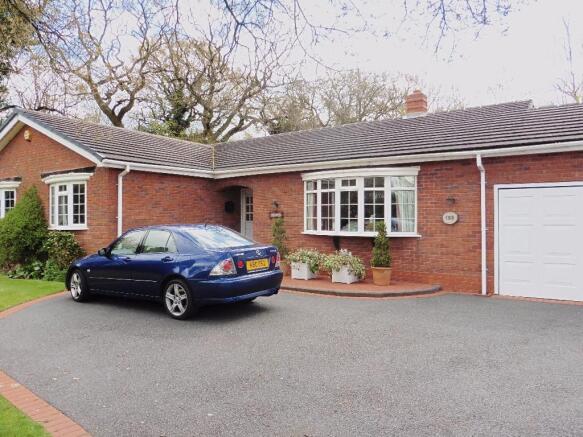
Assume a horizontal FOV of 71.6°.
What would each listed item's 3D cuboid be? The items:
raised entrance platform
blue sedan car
[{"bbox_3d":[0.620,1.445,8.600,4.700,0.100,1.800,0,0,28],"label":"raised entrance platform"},{"bbox_3d":[-2.304,0.828,7.425,4.400,1.410,1.720,0,0,32],"label":"blue sedan car"}]

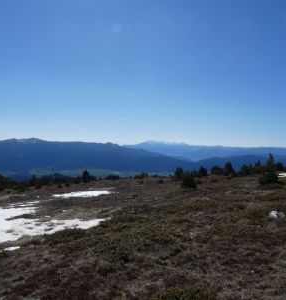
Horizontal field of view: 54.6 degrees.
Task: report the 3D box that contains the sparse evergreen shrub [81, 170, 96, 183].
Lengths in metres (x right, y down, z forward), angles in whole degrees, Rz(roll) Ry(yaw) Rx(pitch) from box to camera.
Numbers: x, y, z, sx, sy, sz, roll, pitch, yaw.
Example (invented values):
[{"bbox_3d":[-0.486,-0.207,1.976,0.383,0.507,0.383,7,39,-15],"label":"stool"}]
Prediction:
[{"bbox_3d":[-7.108,3.440,36.000,1.620,1.560,1.540,0,0,0],"label":"sparse evergreen shrub"}]

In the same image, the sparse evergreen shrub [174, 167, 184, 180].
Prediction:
[{"bbox_3d":[3.660,2.398,28.000,0.960,1.260,0.910,0,0,0],"label":"sparse evergreen shrub"}]

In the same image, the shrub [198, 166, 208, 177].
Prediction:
[{"bbox_3d":[7.406,2.667,34.000,1.080,1.290,1.030,0,0,0],"label":"shrub"}]

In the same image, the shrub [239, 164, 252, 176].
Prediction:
[{"bbox_3d":[13.242,2.661,36.000,1.430,1.560,1.360,0,0,0],"label":"shrub"}]

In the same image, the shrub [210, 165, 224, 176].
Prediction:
[{"bbox_3d":[9.639,2.694,36.000,1.750,1.360,1.660,0,0,0],"label":"shrub"}]

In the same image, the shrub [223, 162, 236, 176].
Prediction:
[{"bbox_3d":[11.262,2.519,36.000,1.360,1.790,1.290,0,0,0],"label":"shrub"}]

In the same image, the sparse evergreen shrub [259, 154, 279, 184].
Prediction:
[{"bbox_3d":[10.016,1.527,22.000,1.550,2.420,1.470,0,0,0],"label":"sparse evergreen shrub"}]

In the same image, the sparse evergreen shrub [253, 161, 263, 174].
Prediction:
[{"bbox_3d":[16.661,2.560,40.000,1.300,1.950,1.230,0,0,0],"label":"sparse evergreen shrub"}]

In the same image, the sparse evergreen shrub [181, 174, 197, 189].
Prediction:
[{"bbox_3d":[3.179,2.175,19.000,1.040,0.920,0.990,0,0,0],"label":"sparse evergreen shrub"}]

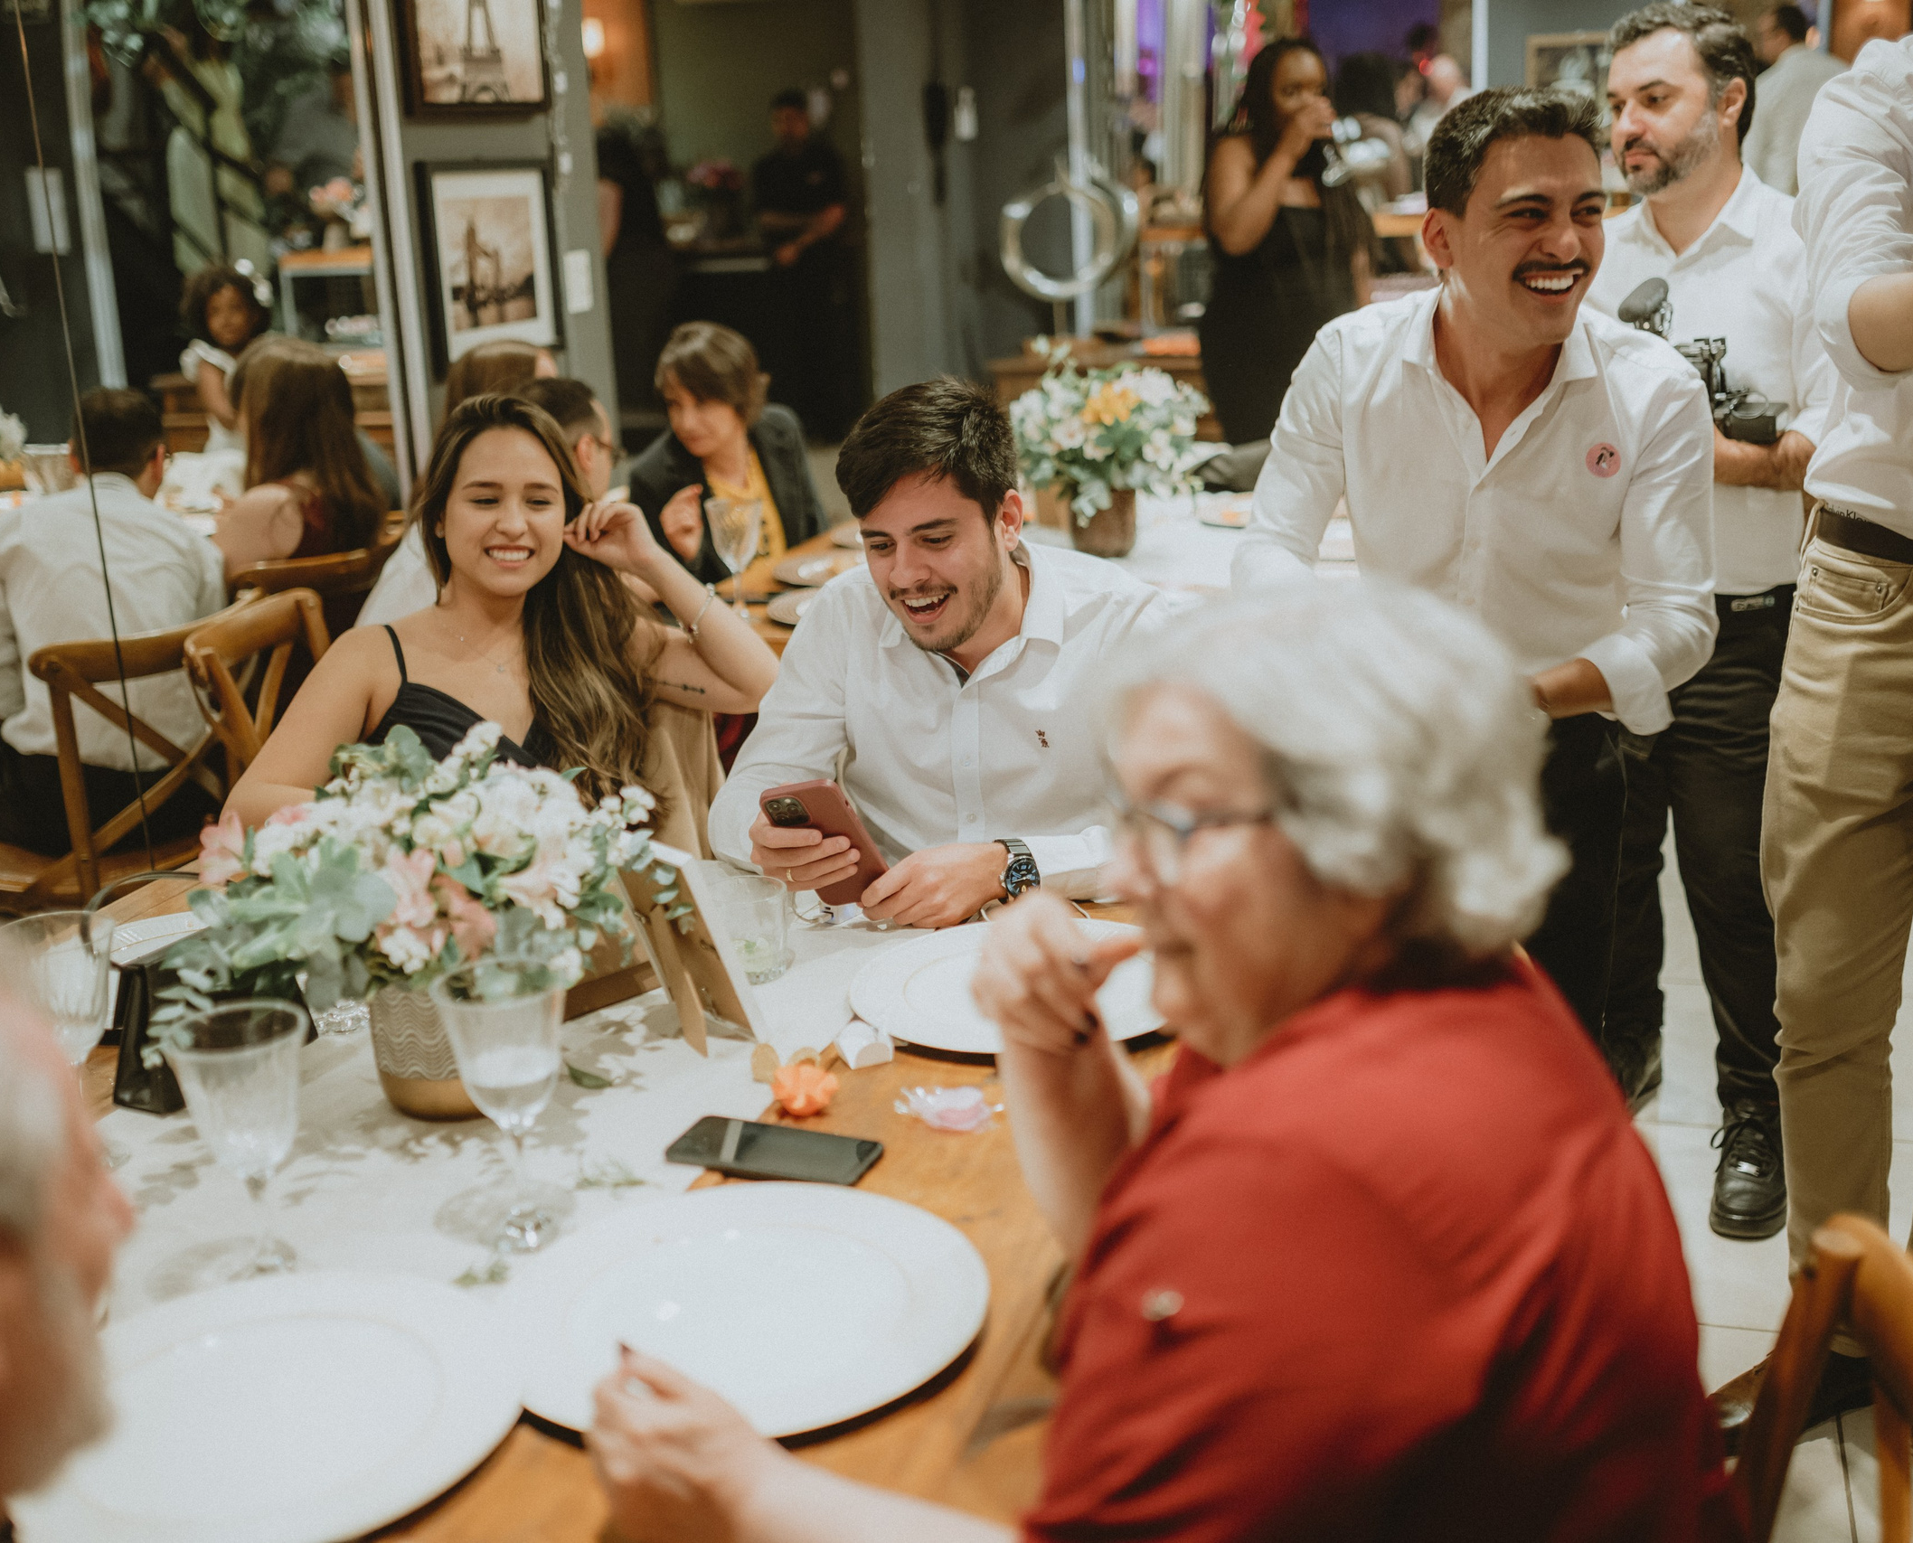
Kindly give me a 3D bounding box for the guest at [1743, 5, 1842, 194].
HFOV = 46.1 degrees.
[{"bbox_3d":[2.408,-1.329,6.666,0.420,1.760,0.500,4,17,23],"label":"guest"}]

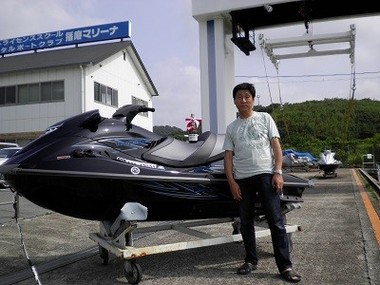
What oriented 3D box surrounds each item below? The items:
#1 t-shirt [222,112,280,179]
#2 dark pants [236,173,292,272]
[{"bbox_3d":[0.540,0.030,3.360,0.500,0.590,0.270,-4,-2,10],"label":"t-shirt"},{"bbox_3d":[0.635,0.660,3.330,0.450,0.850,0.380,-2,-2,10],"label":"dark pants"}]

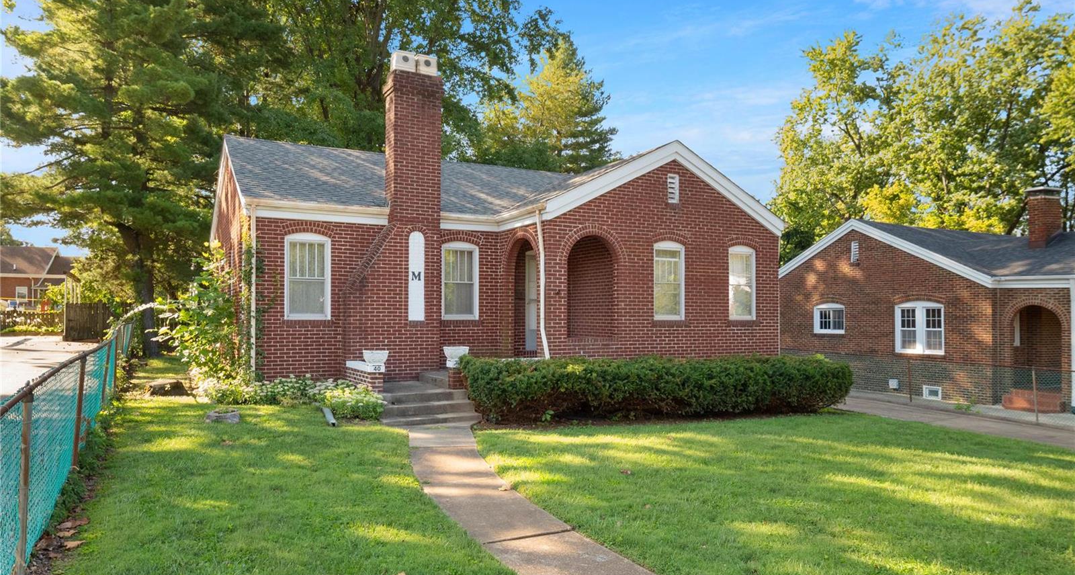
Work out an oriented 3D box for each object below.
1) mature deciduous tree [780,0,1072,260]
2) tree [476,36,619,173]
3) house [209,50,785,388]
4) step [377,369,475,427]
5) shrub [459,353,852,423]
[{"bbox_3d":[16.917,-4.244,31.230,13.000,16.200,12.000,1,-3,-28],"label":"mature deciduous tree"},{"bbox_3d":[0.498,-4.254,34.233,7.000,15.300,7.000,1,-3,-28],"label":"tree"},{"bbox_3d":[-1.872,-1.015,17.645,10.600,6.500,11.100,1,-3,-28],"label":"house"},{"bbox_3d":[-2.135,1.824,11.931,1.750,0.620,2.500,1,-3,-28],"label":"step"},{"bbox_3d":[2.664,1.794,13.240,8.600,1.070,1.200,1,-3,-28],"label":"shrub"}]

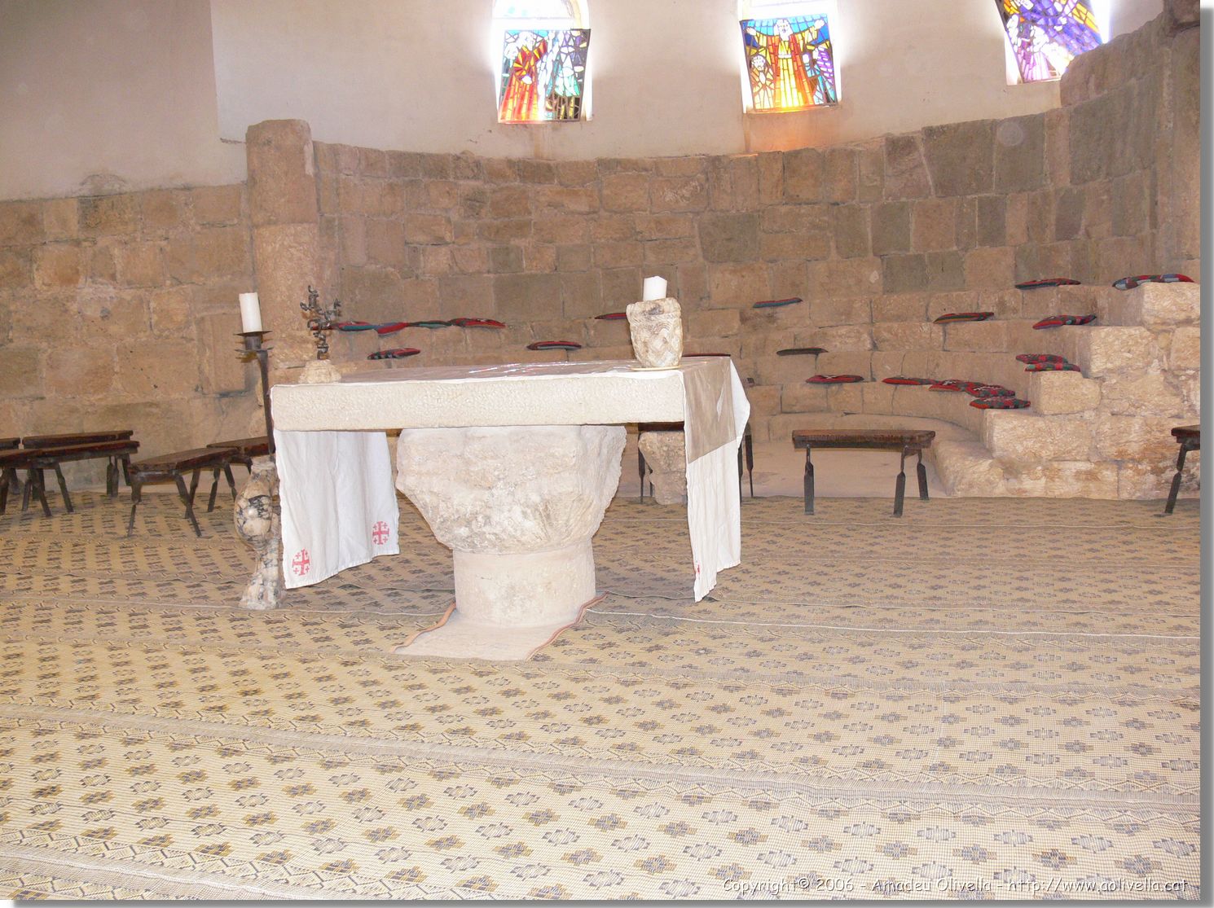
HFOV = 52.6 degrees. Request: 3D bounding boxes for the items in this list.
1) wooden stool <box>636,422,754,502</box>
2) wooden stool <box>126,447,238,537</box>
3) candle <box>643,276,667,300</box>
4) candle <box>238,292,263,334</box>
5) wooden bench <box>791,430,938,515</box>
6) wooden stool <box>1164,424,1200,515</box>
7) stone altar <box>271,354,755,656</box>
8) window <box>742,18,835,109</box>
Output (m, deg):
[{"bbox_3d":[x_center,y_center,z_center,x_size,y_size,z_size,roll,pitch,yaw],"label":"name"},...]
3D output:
[{"bbox_3d":[0.543,0.063,7.662,0.688,0.472,0.380,0,8,18],"label":"wooden stool"},{"bbox_3d":[-2.571,0.233,7.492,0.504,0.445,0.734,0,8,18],"label":"wooden stool"},{"bbox_3d":[0.189,-0.652,4.850,0.092,0.098,0.092,-3,8,0],"label":"candle"},{"bbox_3d":[-1.580,-0.625,5.450,0.085,0.172,0.085,-3,8,0],"label":"candle"},{"bbox_3d":[1.502,0.095,7.201,0.806,0.448,0.550,0,8,18],"label":"wooden bench"},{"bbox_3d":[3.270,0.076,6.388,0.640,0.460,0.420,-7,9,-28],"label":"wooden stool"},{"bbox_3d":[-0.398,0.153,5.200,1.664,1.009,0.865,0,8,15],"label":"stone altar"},{"bbox_3d":[1.510,-3.224,10.148,0.721,0.740,0.052,0,36,18],"label":"window"}]

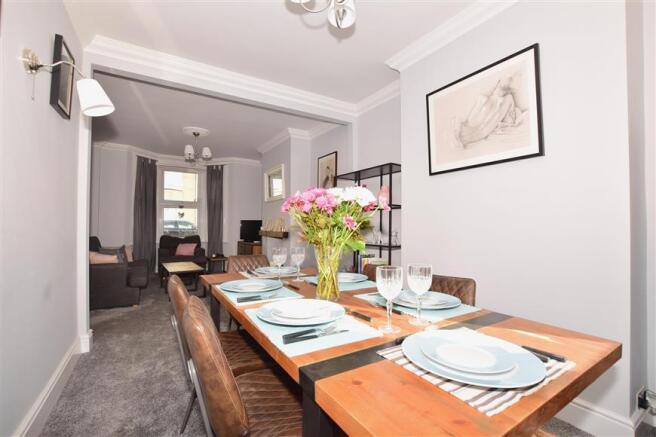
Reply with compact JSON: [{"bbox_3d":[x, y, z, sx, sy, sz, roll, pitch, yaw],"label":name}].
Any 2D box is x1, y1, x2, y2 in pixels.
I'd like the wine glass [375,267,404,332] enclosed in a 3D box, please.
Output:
[{"bbox_3d":[0.196,0.254,0.868,0.085,0.193,0.085,1,-3,0],"label":"wine glass"}]

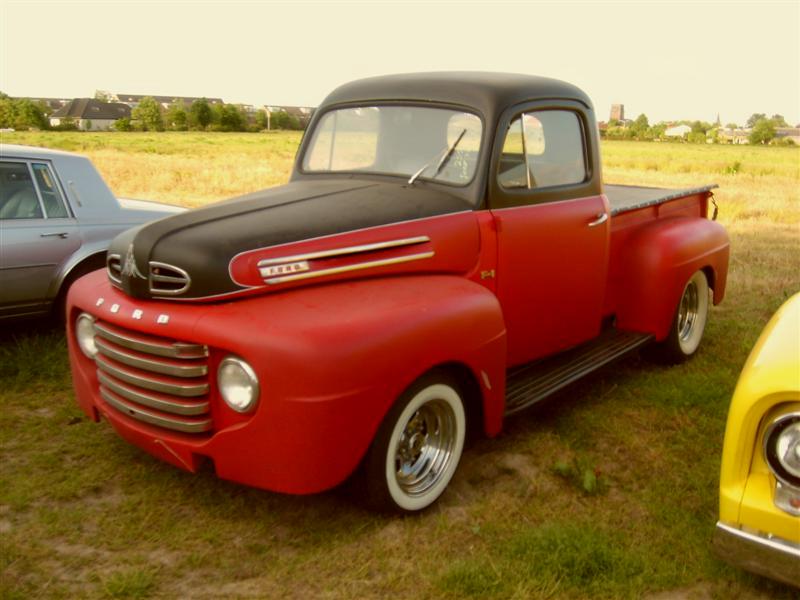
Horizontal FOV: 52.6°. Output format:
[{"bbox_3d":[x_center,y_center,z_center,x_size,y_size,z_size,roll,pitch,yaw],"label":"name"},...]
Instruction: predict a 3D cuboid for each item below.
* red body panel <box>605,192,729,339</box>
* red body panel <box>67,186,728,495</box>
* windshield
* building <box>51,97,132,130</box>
[{"bbox_3d":[1.842,-0.274,5.365,0.420,0.820,1.850,10,17,39],"label":"red body panel"},{"bbox_3d":[0.397,-0.169,4.806,1.880,0.970,4.550,10,17,39],"label":"red body panel"},{"bbox_3d":[-0.064,-0.791,4.115,1.100,0.370,0.110,10,-3,39],"label":"windshield"},{"bbox_3d":[-61.417,-36.692,160.000,9.500,6.400,12.500,7,13,27],"label":"building"}]

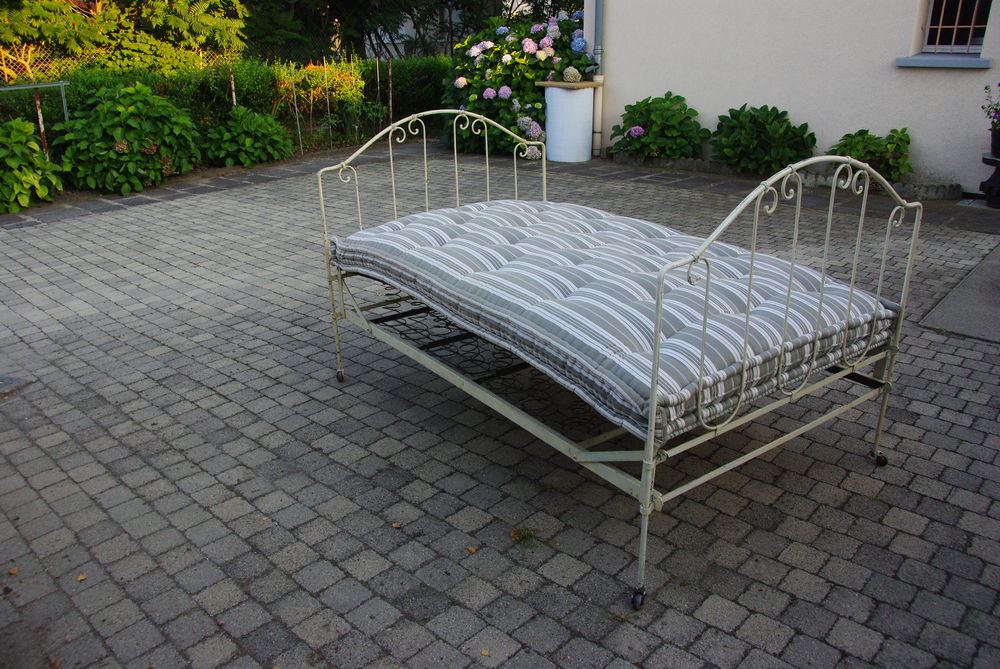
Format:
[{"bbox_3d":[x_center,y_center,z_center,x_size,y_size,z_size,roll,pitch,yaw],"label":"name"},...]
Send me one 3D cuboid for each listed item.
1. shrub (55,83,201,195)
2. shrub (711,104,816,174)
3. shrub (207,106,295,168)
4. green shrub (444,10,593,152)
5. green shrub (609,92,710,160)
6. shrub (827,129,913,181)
[{"bbox_3d":[-4.253,-2.271,8.597,1.350,1.150,1.600,11,25,30],"label":"shrub"},{"bbox_3d":[2.801,-2.071,8.007,1.120,0.700,0.800,17,28,39],"label":"shrub"},{"bbox_3d":[-3.417,-2.721,10.204,1.050,0.760,1.200,11,25,30],"label":"shrub"},{"bbox_3d":[0.255,-3.676,10.862,2.250,1.840,1.950,17,28,39],"label":"green shrub"},{"bbox_3d":[1.841,-2.421,8.747,1.250,0.750,0.880,17,28,39],"label":"green shrub"},{"bbox_3d":[3.660,-1.771,7.444,0.800,0.500,0.580,17,28,39],"label":"shrub"}]

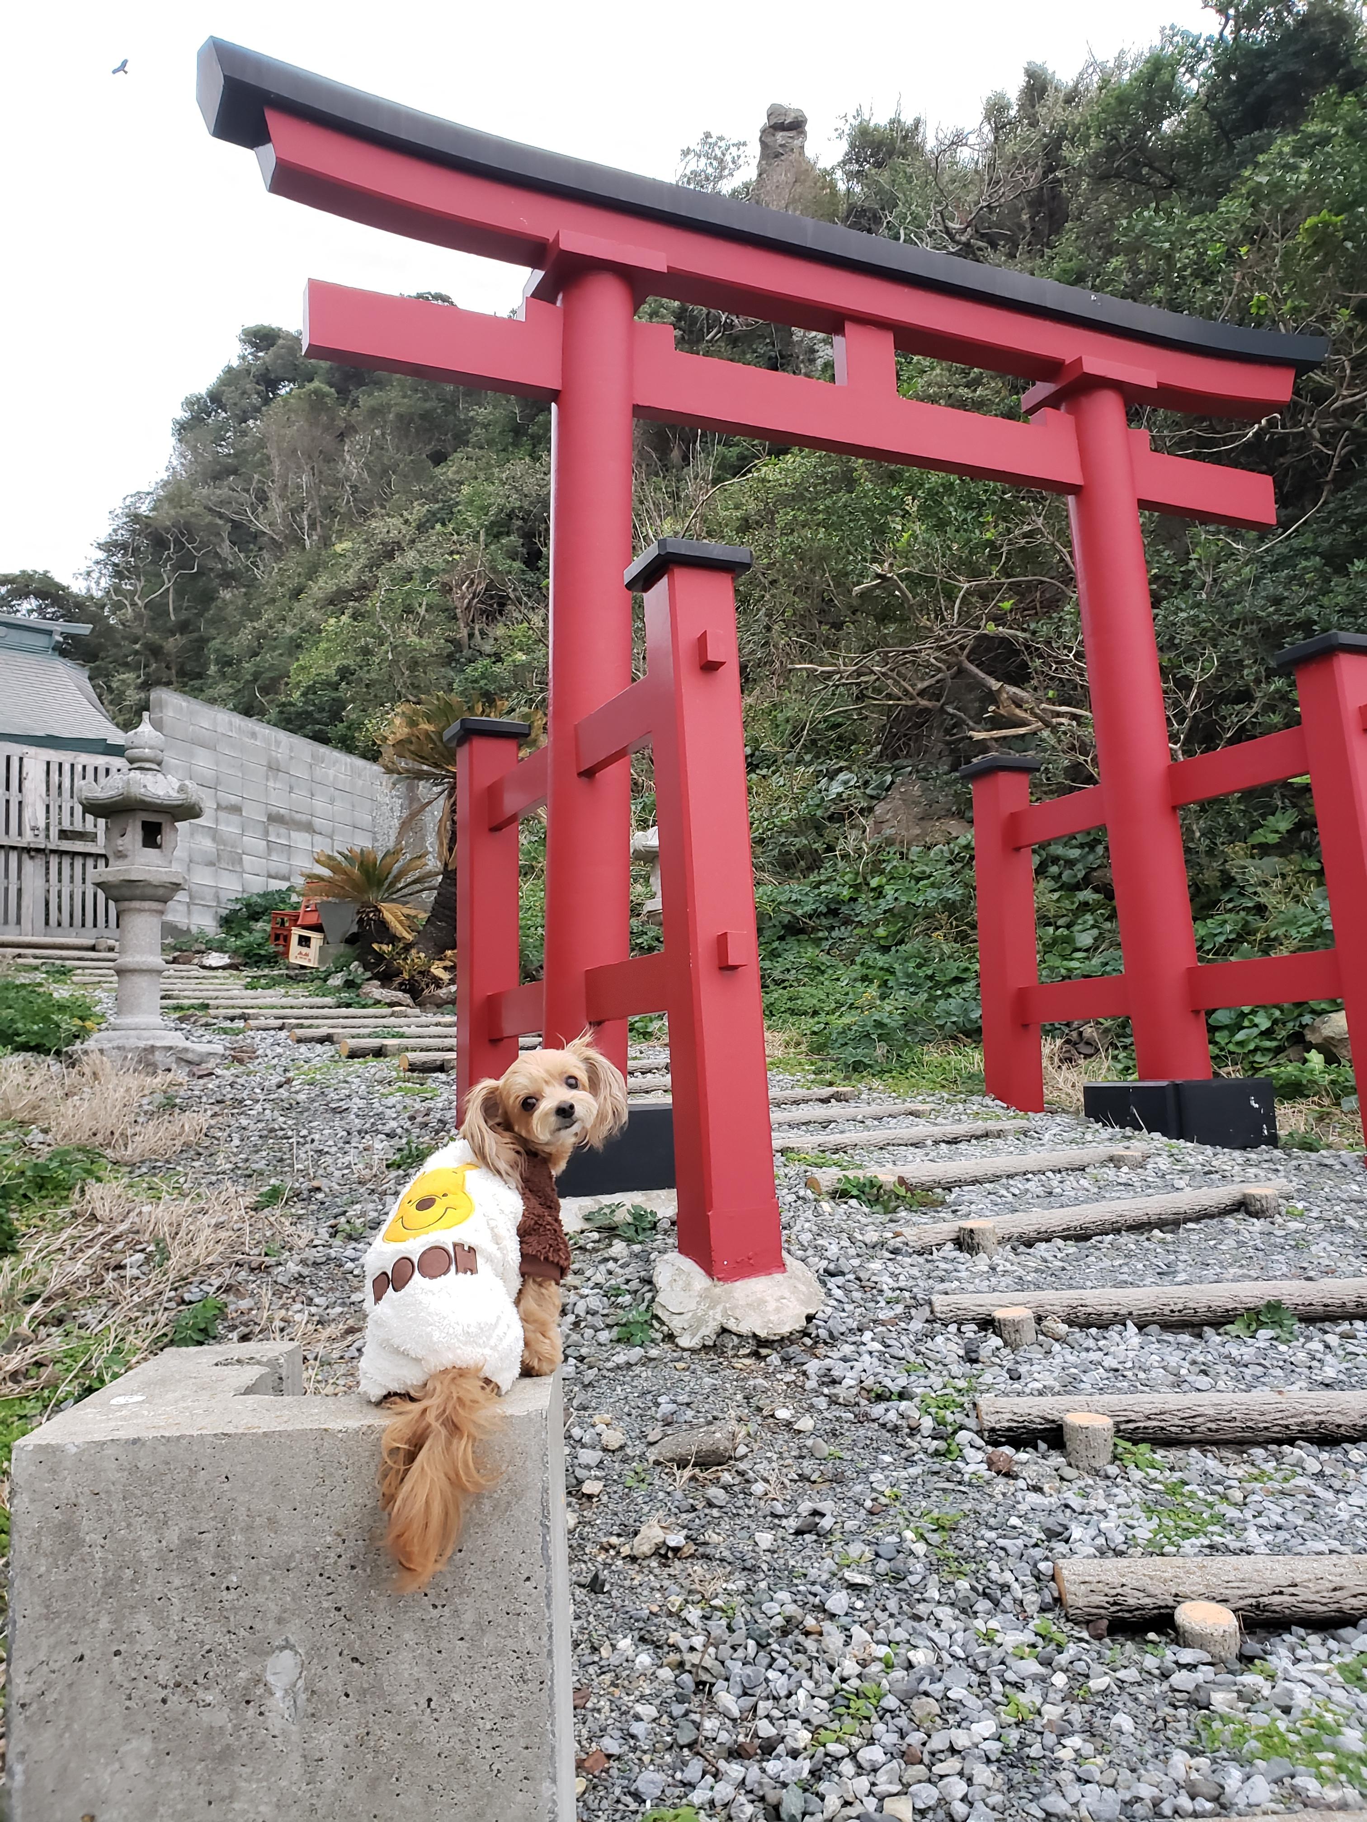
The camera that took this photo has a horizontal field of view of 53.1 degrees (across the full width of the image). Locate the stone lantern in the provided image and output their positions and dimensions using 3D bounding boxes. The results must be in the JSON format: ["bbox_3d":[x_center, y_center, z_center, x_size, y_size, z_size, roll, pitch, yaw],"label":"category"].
[{"bbox_3d":[-2.898,-0.100,7.400,0.730,1.920,0.730,-9,-10,44],"label":"stone lantern"}]

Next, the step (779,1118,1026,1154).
[{"bbox_3d":[0.696,0.764,4.630,1.198,0.073,0.085,1,-8,-27],"label":"step"}]

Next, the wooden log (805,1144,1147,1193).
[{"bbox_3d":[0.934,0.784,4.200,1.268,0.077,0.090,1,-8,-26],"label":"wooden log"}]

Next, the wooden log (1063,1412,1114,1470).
[{"bbox_3d":[0.794,1.038,2.680,0.094,0.090,0.094,-2,-7,0],"label":"wooden log"}]

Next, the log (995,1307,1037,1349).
[{"bbox_3d":[0.782,0.981,3.220,0.093,0.075,0.093,-2,-7,0],"label":"log"}]

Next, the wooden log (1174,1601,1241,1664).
[{"bbox_3d":[0.814,1.121,2.130,0.094,0.065,0.094,-2,-7,0],"label":"wooden log"}]

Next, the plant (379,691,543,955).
[{"bbox_3d":[-1.682,-0.654,10.400,1.250,2.000,1.200,-1,-7,-11],"label":"plant"}]

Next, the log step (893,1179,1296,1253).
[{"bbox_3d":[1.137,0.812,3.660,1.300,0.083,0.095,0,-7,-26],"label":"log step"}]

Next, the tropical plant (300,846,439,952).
[{"bbox_3d":[-2.306,-0.068,10.100,1.020,0.820,1.000,-1,-7,-11],"label":"tropical plant"}]

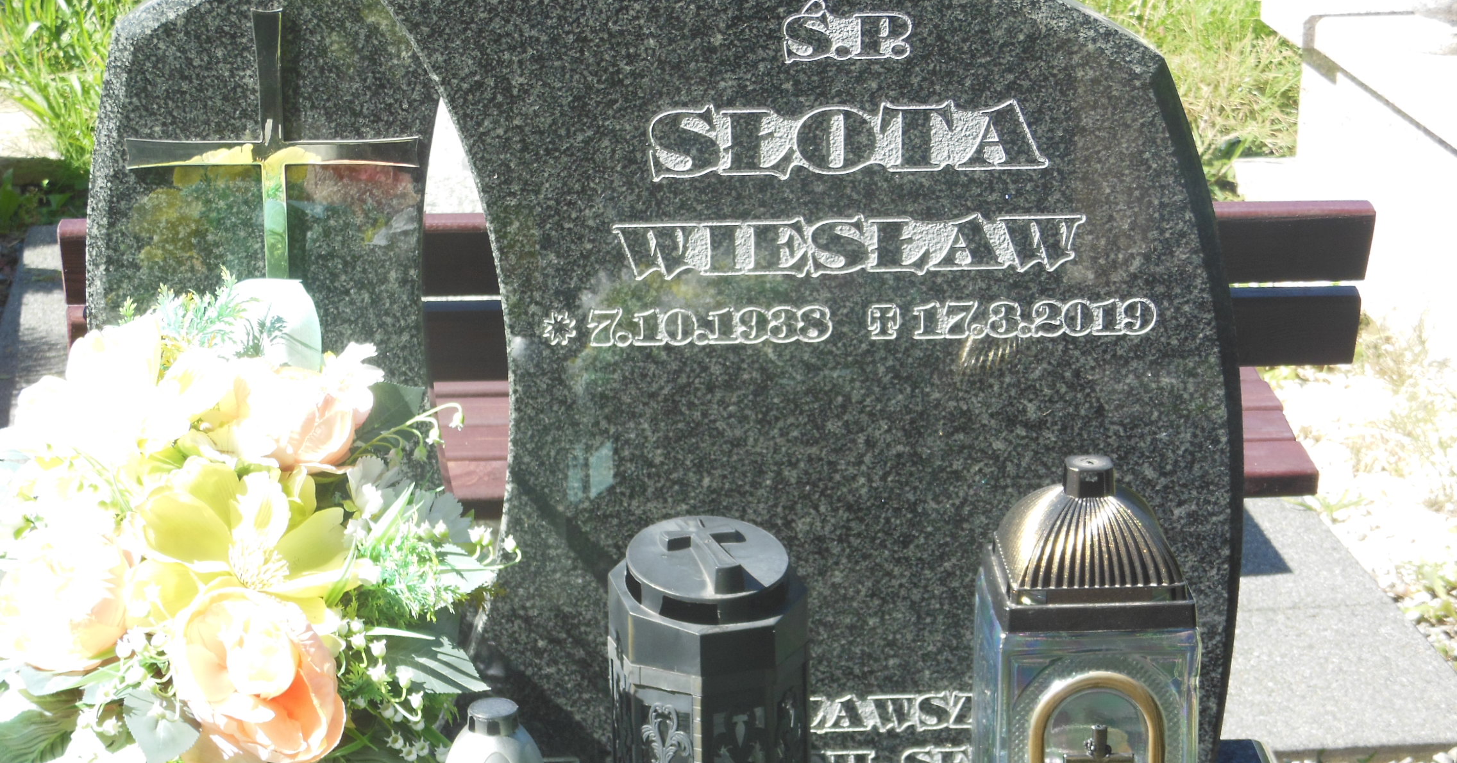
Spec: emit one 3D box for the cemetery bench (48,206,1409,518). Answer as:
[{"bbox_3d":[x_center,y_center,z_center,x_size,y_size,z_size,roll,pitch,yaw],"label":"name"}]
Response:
[{"bbox_3d":[-0.017,0.129,2.920,1.060,0.715,0.500,-1,19,-3],"label":"cemetery bench"}]

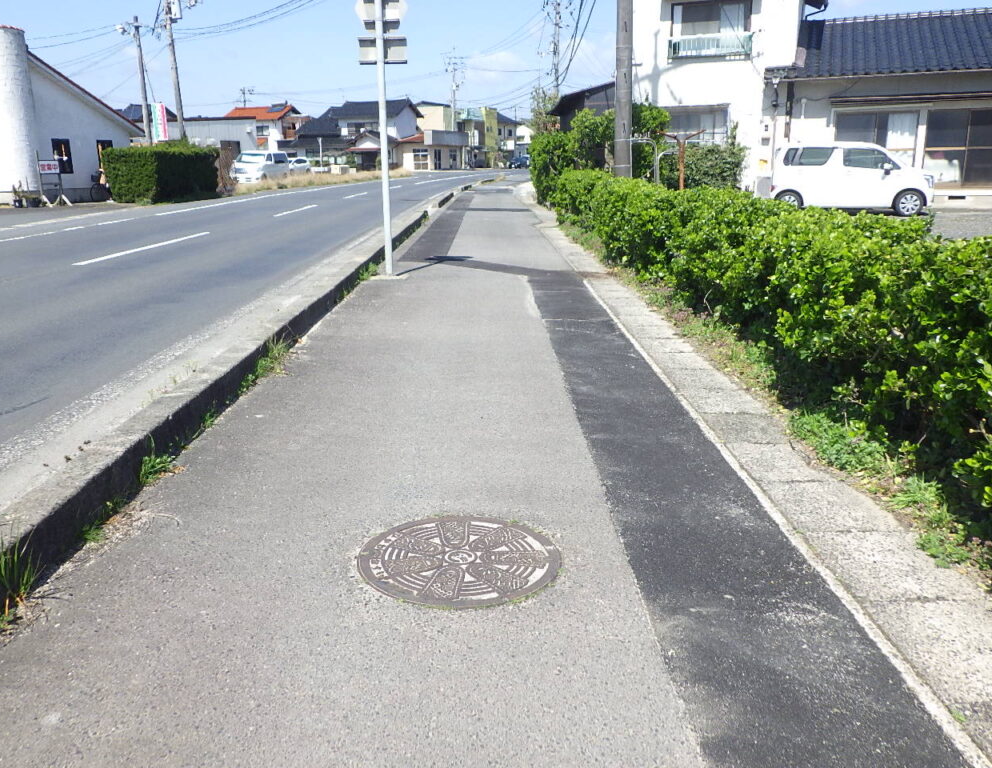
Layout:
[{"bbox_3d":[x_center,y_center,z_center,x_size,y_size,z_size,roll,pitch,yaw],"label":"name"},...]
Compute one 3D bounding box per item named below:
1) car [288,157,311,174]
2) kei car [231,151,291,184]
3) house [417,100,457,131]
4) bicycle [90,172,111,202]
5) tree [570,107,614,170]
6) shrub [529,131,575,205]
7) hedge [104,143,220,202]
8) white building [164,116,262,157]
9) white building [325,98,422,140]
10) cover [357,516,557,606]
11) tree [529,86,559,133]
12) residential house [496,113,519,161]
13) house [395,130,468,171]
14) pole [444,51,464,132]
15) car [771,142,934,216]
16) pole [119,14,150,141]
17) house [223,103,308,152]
[{"bbox_3d":[-18.400,-19.689,74.442,1.700,1.520,4.100,6,16,21],"label":"car"},{"bbox_3d":[-12.400,-11.377,43.541,1.760,1.750,4.600,0,15,0],"label":"kei car"},{"bbox_3d":[-8.400,-31.405,105.452,6.200,7.800,4.600,6,16,21],"label":"house"},{"bbox_3d":[-14.276,-7.506,31.287,1.750,1.080,0.580,-2,15,-7],"label":"bicycle"},{"bbox_3d":[2.534,-5.849,21.733,1.350,2.600,1.350,-1,15,0],"label":"tree"},{"bbox_3d":[1.720,-6.700,25.640,1.400,2.150,1.450,0,15,0],"label":"shrub"},{"bbox_3d":[-11.824,-7.378,29.464,1.700,1.670,5.300,0,15,4],"label":"hedge"},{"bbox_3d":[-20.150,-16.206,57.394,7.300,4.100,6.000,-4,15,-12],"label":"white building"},{"bbox_3d":[-14.000,-28.856,96.300,9.300,7.700,6.600,5,16,19],"label":"white building"},{"bbox_3d":[-0.127,0.620,2.893,0.695,0.040,0.695,0,15,0],"label":"cover"},{"bbox_3d":[2.750,-13.759,46.001,2.100,5.050,2.100,0,15,0],"label":"tree"},{"bbox_3d":[0.746,-33.000,112.287,7.500,7.510,7.500,-11,18,-34],"label":"residential house"},{"bbox_3d":[-7.100,-25.804,91.951,5.000,4.100,8.500,7,17,24],"label":"house"},{"bbox_3d":[-4.604,-29.999,91.336,1.900,12.660,0.800,-1,15,0],"label":"pole"},{"bbox_3d":[8.153,-4.744,19.042,3.400,1.650,1.480,5,16,21],"label":"car"},{"bbox_3d":[-13.000,-10.126,30.407,0.850,6.250,0.500,0,15,0],"label":"pole"},{"bbox_3d":[-25.401,-26.952,91.579,7.300,7.250,6.800,2,15,10],"label":"house"}]

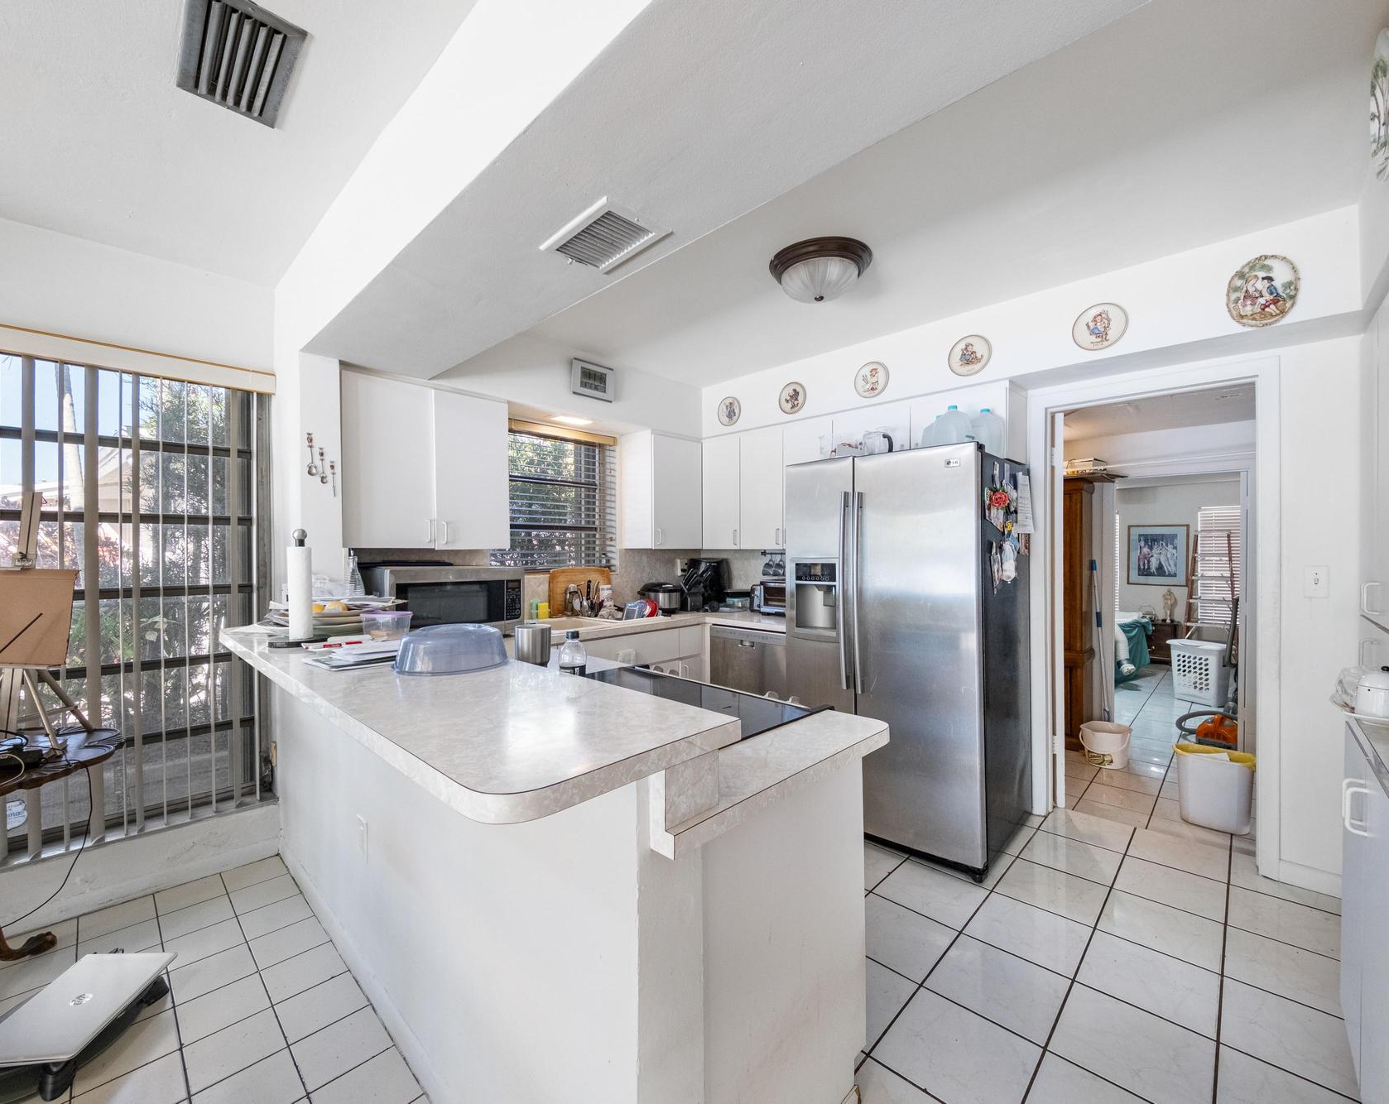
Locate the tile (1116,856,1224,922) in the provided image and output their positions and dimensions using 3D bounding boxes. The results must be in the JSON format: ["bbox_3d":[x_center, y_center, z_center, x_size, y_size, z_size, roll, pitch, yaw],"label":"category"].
[{"bbox_3d":[1.887,1.331,2.188,0.331,0.010,0.331,0,0,44],"label":"tile"}]

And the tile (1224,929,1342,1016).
[{"bbox_3d":[1.918,1.350,1.765,0.327,0.010,0.327,0,0,45],"label":"tile"}]

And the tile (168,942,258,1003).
[{"bbox_3d":[-1.534,1.350,1.764,0.195,0.010,0.195,0,0,42],"label":"tile"}]

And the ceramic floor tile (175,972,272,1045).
[{"bbox_3d":[-1.389,1.350,1.630,0.197,0.010,0.197,0,0,45],"label":"ceramic floor tile"}]

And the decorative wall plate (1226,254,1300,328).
[{"bbox_3d":[2.056,-0.943,1.997,0.190,0.258,0.025,0,0,44],"label":"decorative wall plate"}]

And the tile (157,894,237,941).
[{"bbox_3d":[-1.827,1.350,2.031,0.197,0.010,0.197,0,0,45],"label":"tile"}]

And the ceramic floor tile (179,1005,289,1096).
[{"bbox_3d":[-1.241,1.345,1.492,0.198,0.010,0.198,0,0,44],"label":"ceramic floor tile"}]

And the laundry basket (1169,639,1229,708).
[{"bbox_3d":[4.520,1.085,4.980,0.360,0.520,0.370,0,0,-37],"label":"laundry basket"}]

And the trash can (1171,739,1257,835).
[{"bbox_3d":[2.534,1.151,2.682,0.310,0.340,0.230,0,0,44],"label":"trash can"}]

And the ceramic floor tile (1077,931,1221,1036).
[{"bbox_3d":[1.420,1.339,1.725,0.326,0.010,0.326,0,0,45],"label":"ceramic floor tile"}]

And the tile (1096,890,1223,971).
[{"bbox_3d":[1.674,1.350,1.981,0.327,0.010,0.327,0,0,45],"label":"tile"}]

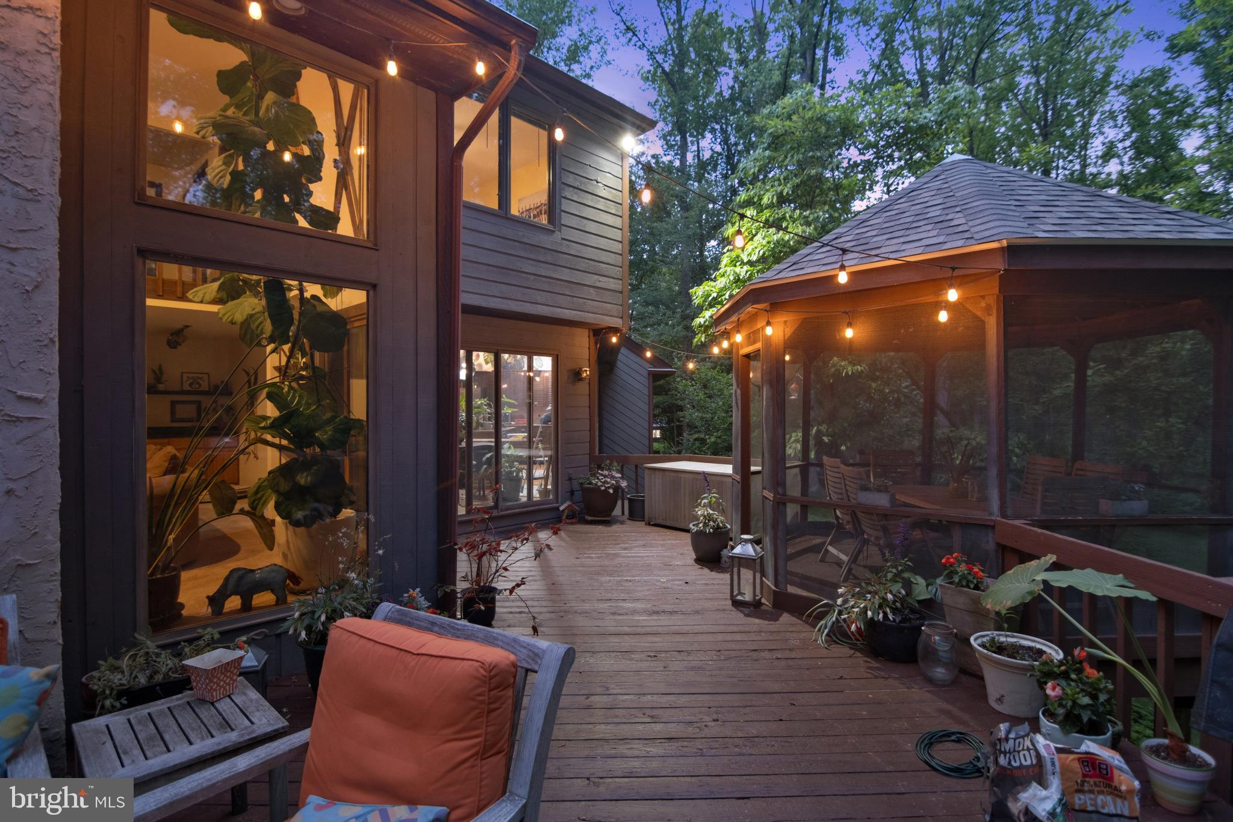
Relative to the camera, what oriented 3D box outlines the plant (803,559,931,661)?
[{"bbox_3d":[1.650,1.265,3.840,0.750,0.580,0.500,0,0,18],"label":"plant"}]

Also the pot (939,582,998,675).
[{"bbox_3d":[2.180,1.297,3.500,0.340,0.510,0.320,0,0,-40],"label":"pot"}]

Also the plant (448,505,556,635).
[{"bbox_3d":[-0.840,1.130,4.220,0.790,0.850,0.680,0,0,-12],"label":"plant"}]

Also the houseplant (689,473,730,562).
[{"bbox_3d":[0.985,1.115,6.190,0.430,0.900,0.430,0,0,6],"label":"houseplant"}]

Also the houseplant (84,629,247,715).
[{"bbox_3d":[-2.290,1.360,3.000,0.670,0.400,0.300,0,0,-45],"label":"houseplant"}]

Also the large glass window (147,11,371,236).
[{"bbox_3d":[-2.088,-1.657,3.512,1.200,1.020,0.090,0,0,-45],"label":"large glass window"}]

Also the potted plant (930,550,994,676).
[{"bbox_3d":[2.170,1.197,3.500,0.360,0.710,0.340,0,0,-40],"label":"potted plant"}]

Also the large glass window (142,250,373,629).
[{"bbox_3d":[-2.088,0.190,3.512,1.200,2.020,0.090,0,0,-45],"label":"large glass window"}]

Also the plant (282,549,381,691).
[{"bbox_3d":[-1.570,1.150,3.200,0.500,0.800,0.480,0,0,-24],"label":"plant"}]

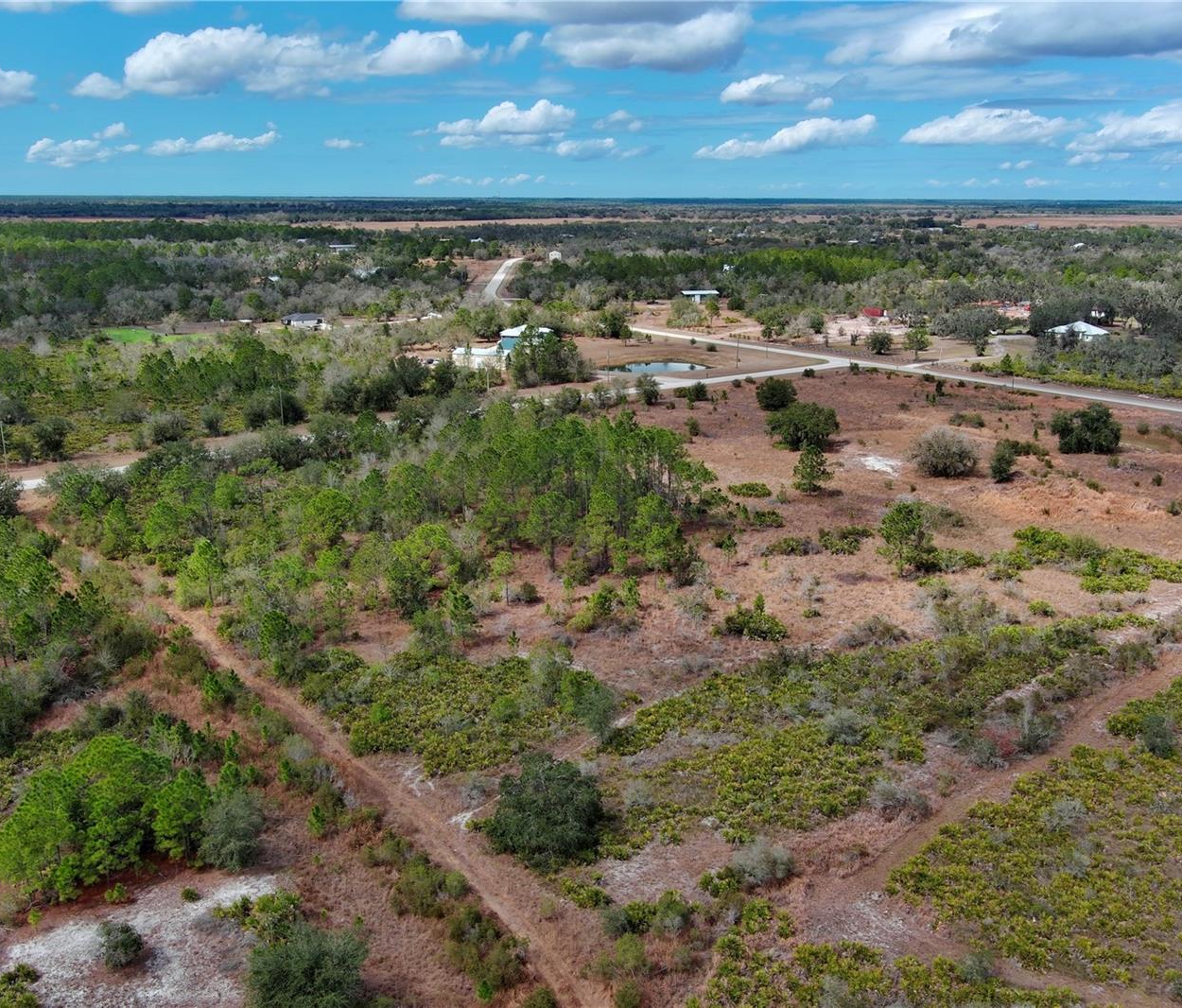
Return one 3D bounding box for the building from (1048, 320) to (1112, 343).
[{"bbox_3d":[190.231,-67.308,476.132,16.500,7.000,16.500,-10,18,-36],"label":"building"}]

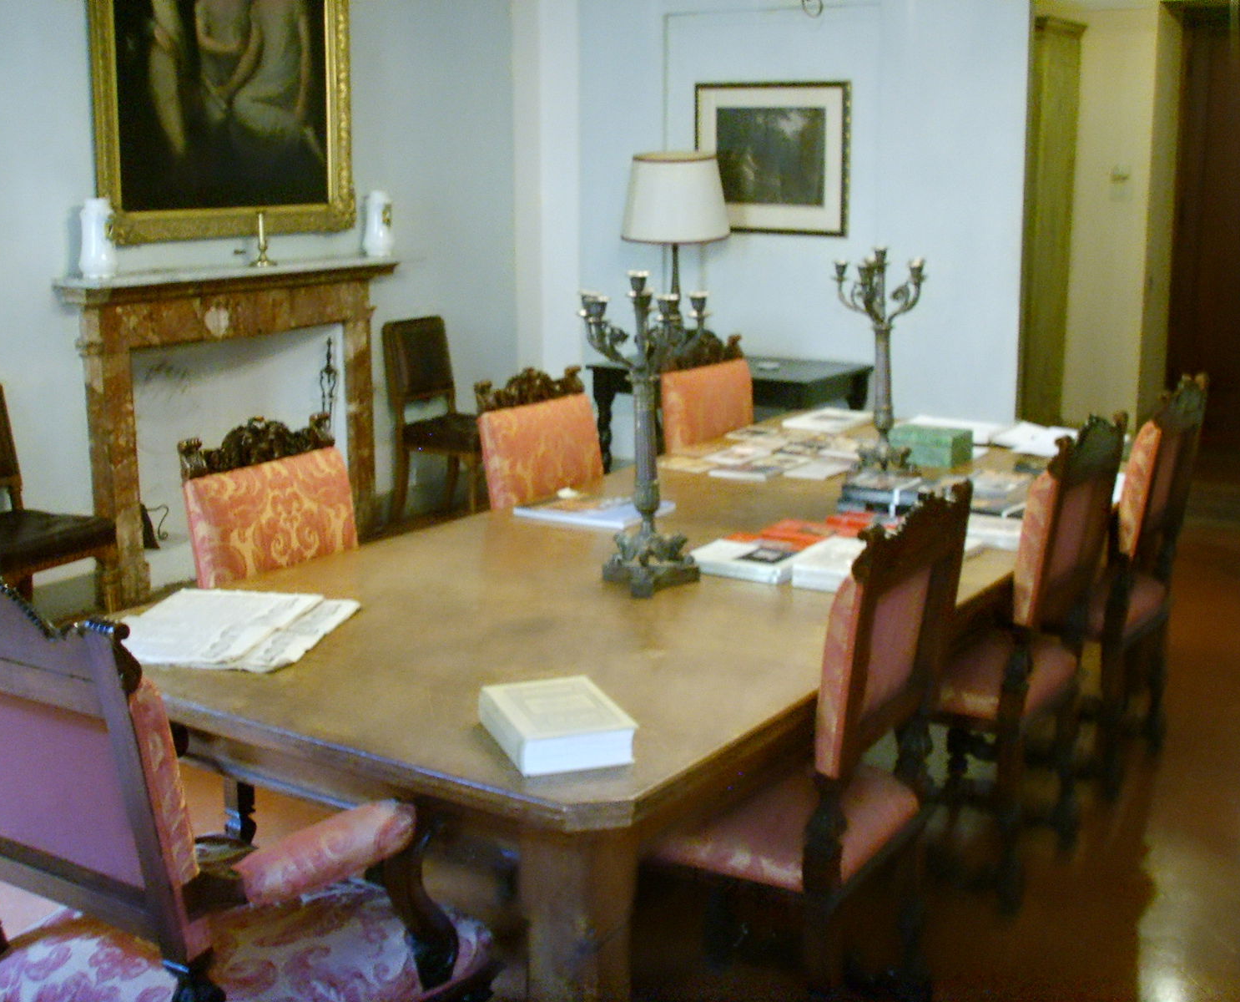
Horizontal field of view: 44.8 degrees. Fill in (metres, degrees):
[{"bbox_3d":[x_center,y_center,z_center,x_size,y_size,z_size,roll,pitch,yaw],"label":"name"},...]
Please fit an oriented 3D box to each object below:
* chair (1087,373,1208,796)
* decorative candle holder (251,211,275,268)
[{"bbox_3d":[1.253,0.190,4.156,0.533,1.099,0.476,8,15,33],"label":"chair"},{"bbox_3d":[-1.463,-1.064,6.112,0.100,0.210,0.100,8,15,34],"label":"decorative candle holder"}]

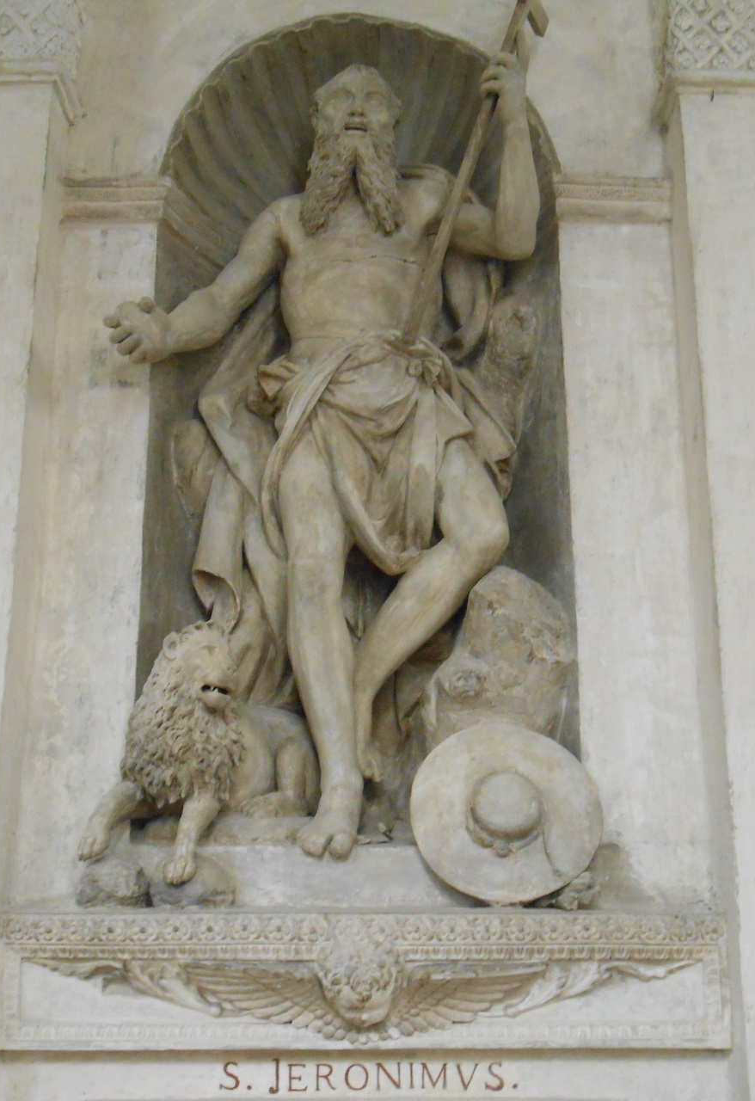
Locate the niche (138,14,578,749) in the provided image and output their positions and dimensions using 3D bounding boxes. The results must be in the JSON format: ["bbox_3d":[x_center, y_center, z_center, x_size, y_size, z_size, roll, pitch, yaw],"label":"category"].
[{"bbox_3d":[-0.045,-0.324,4.026,1.010,2.190,0.470,0,-19,0],"label":"niche"}]

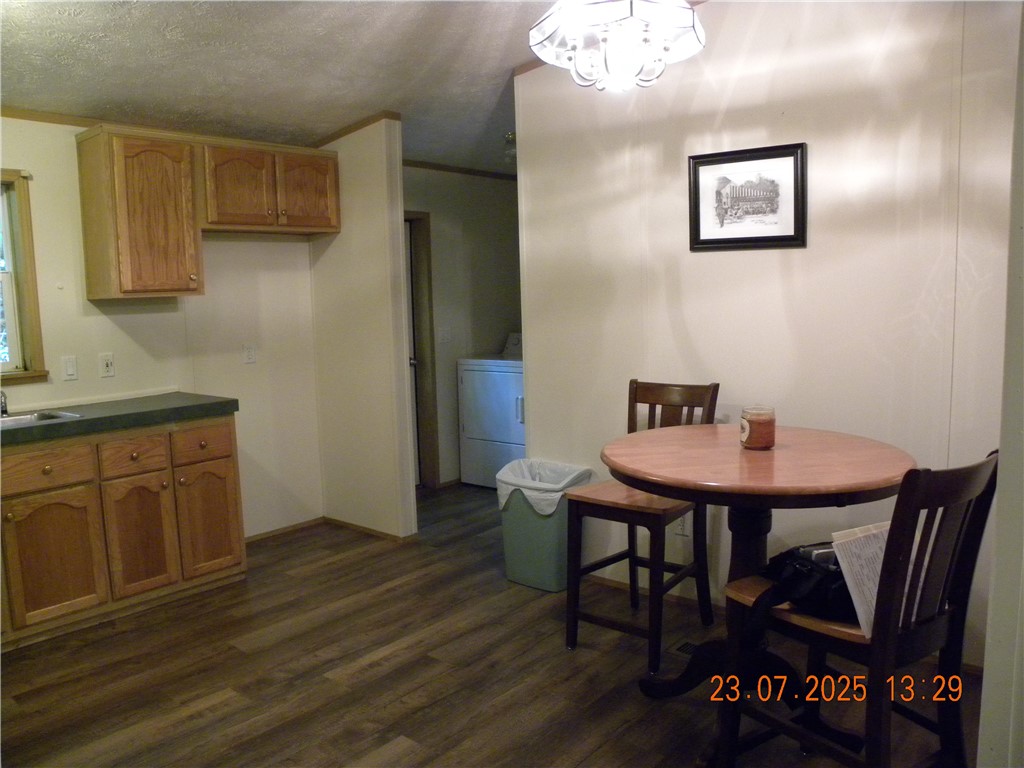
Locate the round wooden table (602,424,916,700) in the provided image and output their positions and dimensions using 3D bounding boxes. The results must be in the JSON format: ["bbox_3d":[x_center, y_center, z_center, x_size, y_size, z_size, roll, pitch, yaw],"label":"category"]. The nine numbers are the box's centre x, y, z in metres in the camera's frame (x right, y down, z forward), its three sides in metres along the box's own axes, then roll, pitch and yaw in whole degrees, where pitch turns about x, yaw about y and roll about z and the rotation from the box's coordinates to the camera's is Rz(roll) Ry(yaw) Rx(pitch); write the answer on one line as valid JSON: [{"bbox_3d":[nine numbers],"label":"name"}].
[{"bbox_3d":[0.749,0.647,2.426,0.925,0.910,0.925,-1,6,0],"label":"round wooden table"}]

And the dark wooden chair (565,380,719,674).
[{"bbox_3d":[0.517,0.524,3.089,0.440,1.020,0.540,3,8,37],"label":"dark wooden chair"}]

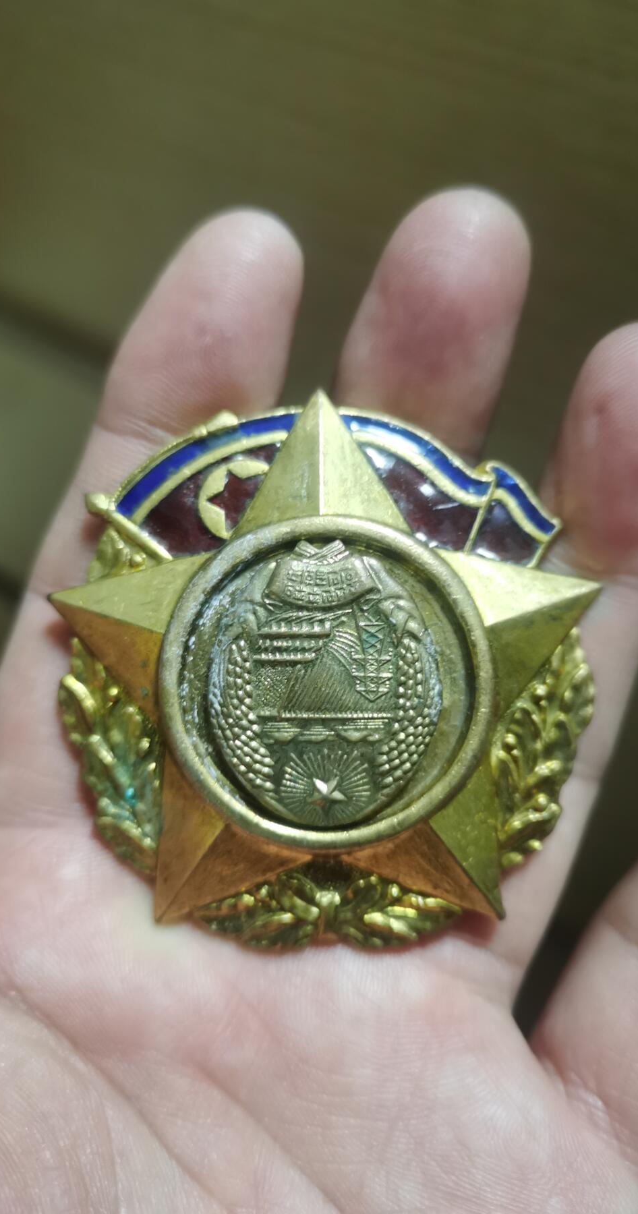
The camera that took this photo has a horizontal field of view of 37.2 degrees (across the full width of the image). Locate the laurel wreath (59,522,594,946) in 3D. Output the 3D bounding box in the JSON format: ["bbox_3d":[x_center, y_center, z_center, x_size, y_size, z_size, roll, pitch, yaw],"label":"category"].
[{"bbox_3d":[0.001,0.013,0.099,0.056,0.005,0.044,-1,88,1],"label":"laurel wreath"}]

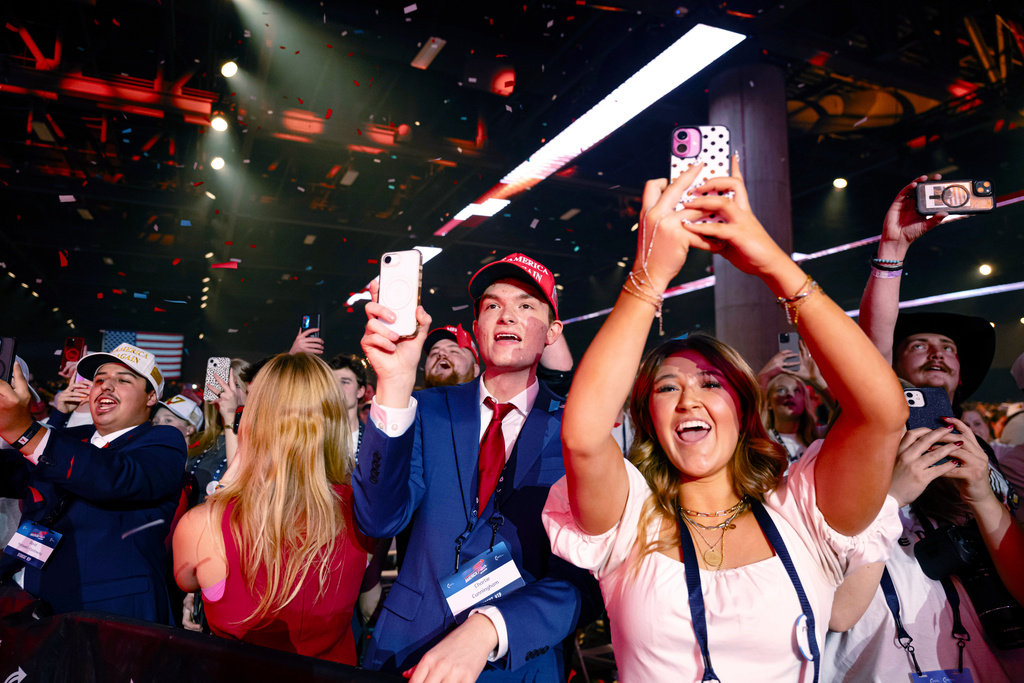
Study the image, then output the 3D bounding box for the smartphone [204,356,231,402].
[{"bbox_3d":[-1.010,0.130,2.340,0.075,0.151,0.011,4,-10,-4],"label":"smartphone"}]

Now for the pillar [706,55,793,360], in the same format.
[{"bbox_3d":[5.061,-1.201,14.237,1.530,8.700,1.530,0,-7,0],"label":"pillar"}]

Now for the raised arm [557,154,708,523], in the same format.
[{"bbox_3d":[0.152,0.030,0.920,0.190,0.500,0.300,0,-7,0],"label":"raised arm"}]

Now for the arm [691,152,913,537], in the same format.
[{"bbox_3d":[0.345,0.030,0.920,0.270,0.500,0.300,0,-7,0],"label":"arm"}]

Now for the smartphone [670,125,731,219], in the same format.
[{"bbox_3d":[0.247,-0.212,0.895,0.077,0.153,0.012,2,-19,6],"label":"smartphone"}]

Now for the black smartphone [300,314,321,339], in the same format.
[{"bbox_3d":[-0.802,-0.026,2.720,0.076,0.156,0.011,-2,-6,13],"label":"black smartphone"}]

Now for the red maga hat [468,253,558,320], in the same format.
[{"bbox_3d":[0.001,-0.118,1.345,0.180,0.135,0.280,0,-20,16],"label":"red maga hat"}]

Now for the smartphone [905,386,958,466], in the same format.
[{"bbox_3d":[0.712,0.146,1.160,0.079,0.155,0.012,-2,-26,7],"label":"smartphone"}]

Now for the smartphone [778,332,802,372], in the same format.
[{"bbox_3d":[1.079,0.041,2.650,0.076,0.153,0.011,-1,-8,2],"label":"smartphone"}]

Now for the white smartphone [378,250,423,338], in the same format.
[{"bbox_3d":[-0.187,-0.079,1.144,0.075,0.150,0.011,-3,-12,17],"label":"white smartphone"}]

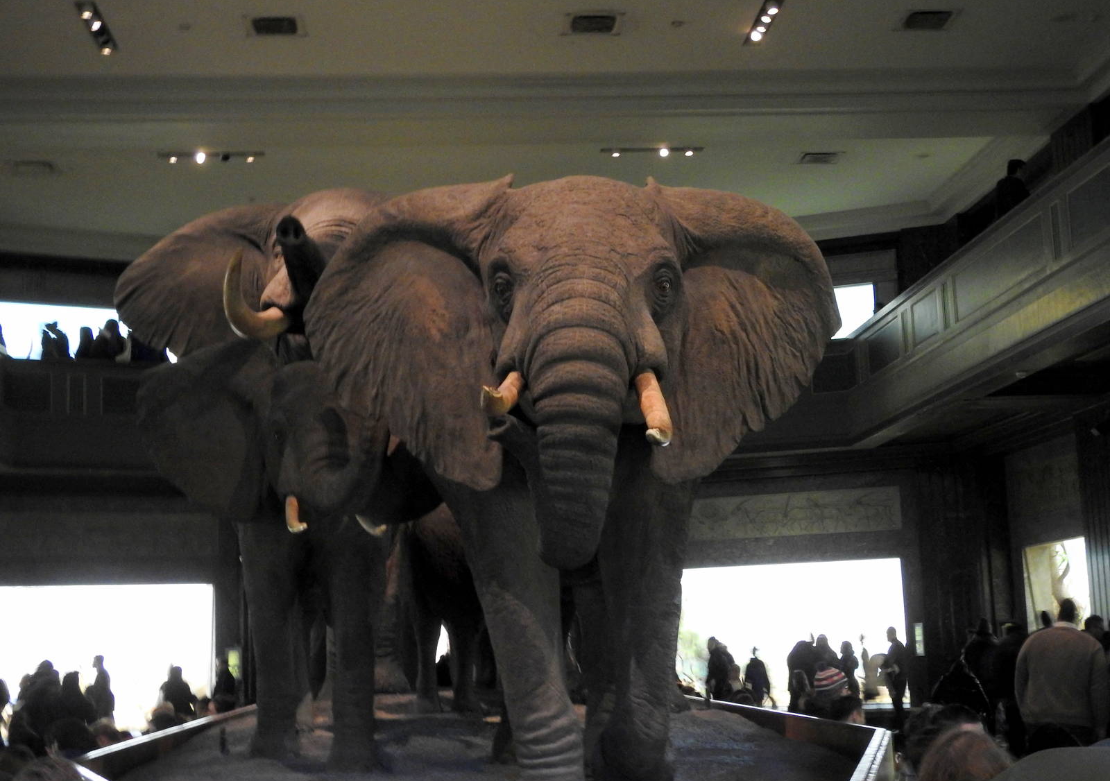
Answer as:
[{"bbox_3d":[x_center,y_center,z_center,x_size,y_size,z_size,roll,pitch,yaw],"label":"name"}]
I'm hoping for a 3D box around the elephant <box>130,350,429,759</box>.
[{"bbox_3d":[-1.743,1.207,11.460,2.100,2.800,3.600,-1,-9,-4],"label":"elephant"}]

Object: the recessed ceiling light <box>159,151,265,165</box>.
[{"bbox_3d":[-5.148,-3.506,23.998,1.550,0.140,0.220,-1,-9,-4],"label":"recessed ceiling light"}]

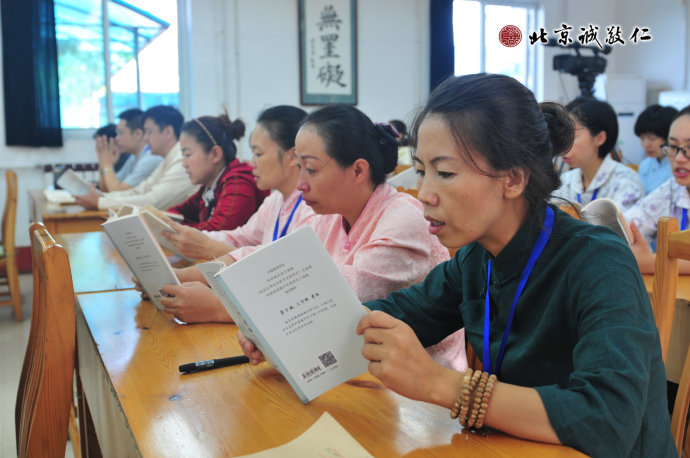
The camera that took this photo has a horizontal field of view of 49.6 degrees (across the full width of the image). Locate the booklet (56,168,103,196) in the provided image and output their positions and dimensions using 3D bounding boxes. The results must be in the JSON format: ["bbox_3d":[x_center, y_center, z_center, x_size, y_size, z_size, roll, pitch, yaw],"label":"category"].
[{"bbox_3d":[-1.269,-0.199,3.580,0.060,0.210,0.160,-54,4,-36],"label":"booklet"}]

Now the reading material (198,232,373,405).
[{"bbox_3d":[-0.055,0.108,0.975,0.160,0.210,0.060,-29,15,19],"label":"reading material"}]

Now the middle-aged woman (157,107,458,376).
[{"bbox_3d":[-0.002,0.297,1.647,0.750,1.150,0.500,-4,9,-23],"label":"middle-aged woman"}]

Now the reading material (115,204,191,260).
[{"bbox_3d":[-0.485,0.006,1.920,0.200,0.080,0.190,33,-30,-15],"label":"reading material"}]

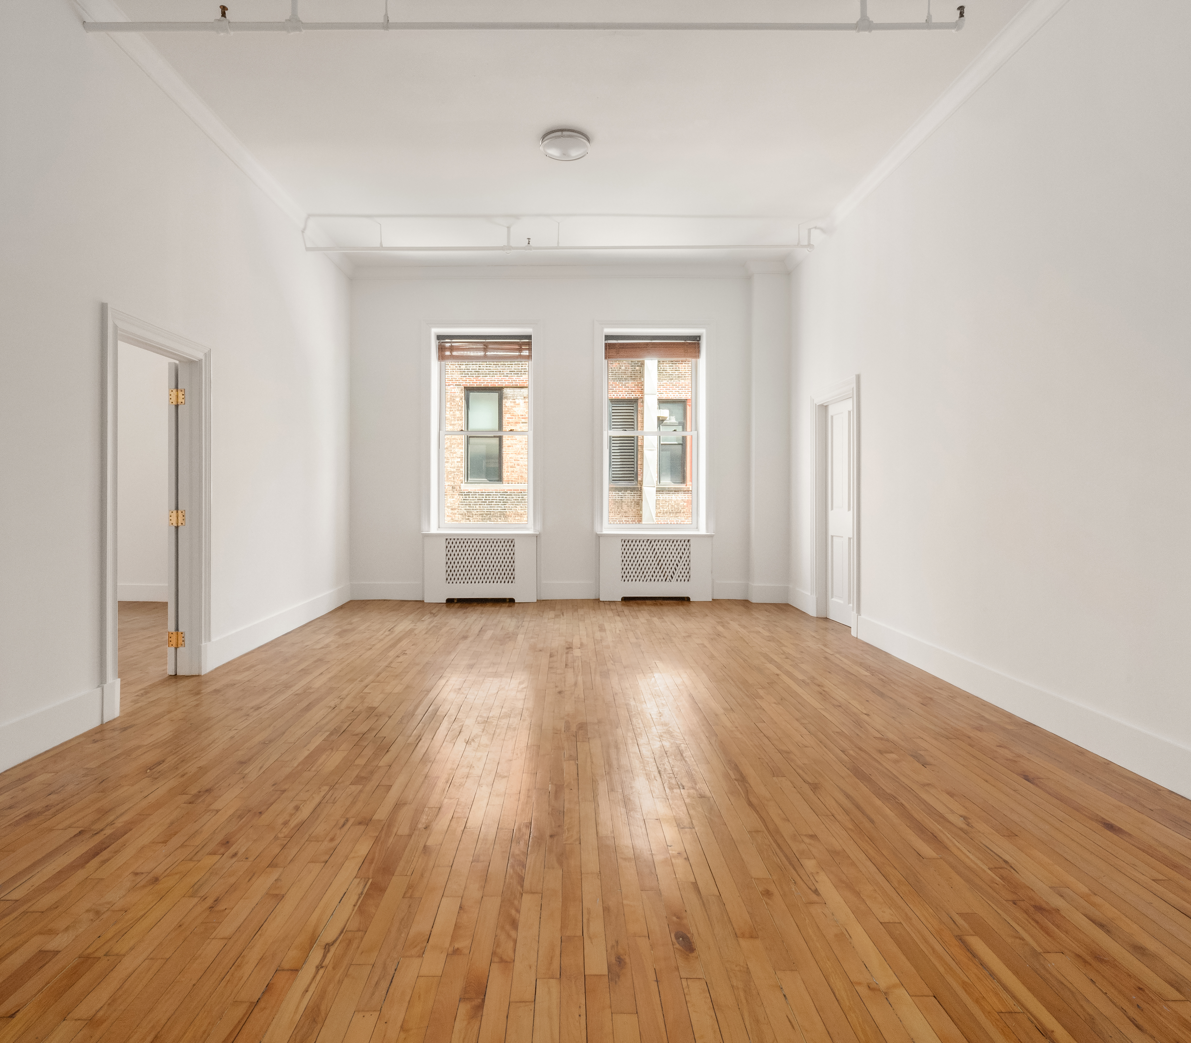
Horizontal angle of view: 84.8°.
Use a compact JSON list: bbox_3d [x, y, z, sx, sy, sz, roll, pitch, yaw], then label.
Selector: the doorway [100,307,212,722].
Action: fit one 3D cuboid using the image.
[{"bbox_3d":[-2.576,-0.058,3.790,0.160,2.120,1.000,0,1,-2],"label":"doorway"}]

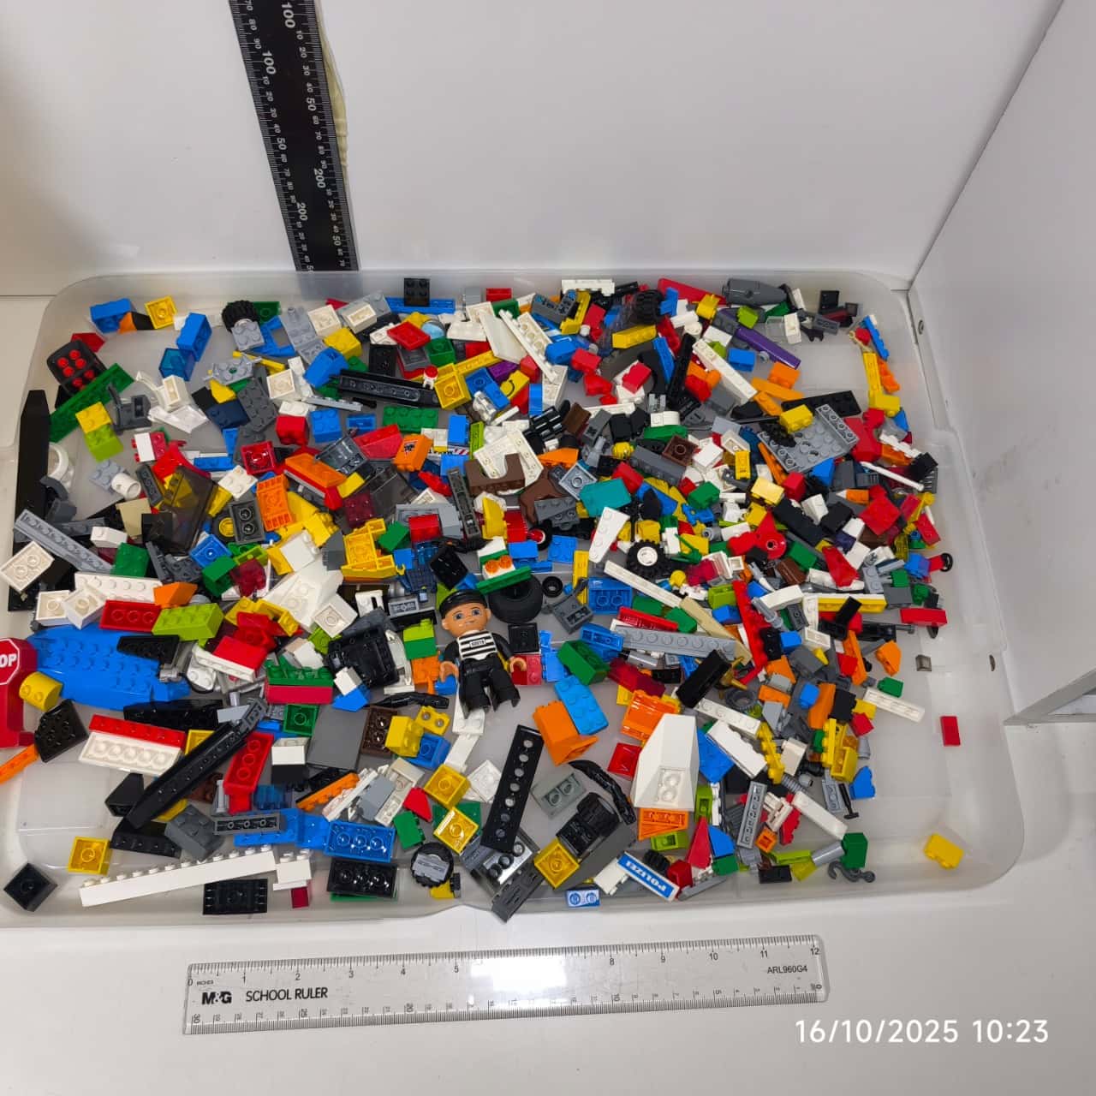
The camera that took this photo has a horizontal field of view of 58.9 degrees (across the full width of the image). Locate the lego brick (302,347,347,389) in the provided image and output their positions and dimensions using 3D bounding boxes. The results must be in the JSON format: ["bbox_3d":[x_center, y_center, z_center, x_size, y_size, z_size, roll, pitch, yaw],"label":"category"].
[{"bbox_3d":[-0.134,-0.109,0.584,0.010,0.020,0.016,40,24,-4],"label":"lego brick"}]

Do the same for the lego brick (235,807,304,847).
[{"bbox_3d":[-0.142,0.141,0.492,0.032,0.011,0.016,-1,64,-5],"label":"lego brick"}]

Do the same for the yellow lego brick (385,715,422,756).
[{"bbox_3d":[-0.073,0.098,0.502,0.011,0.016,0.016,-3,60,24],"label":"yellow lego brick"}]

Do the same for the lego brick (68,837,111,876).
[{"bbox_3d":[-0.227,0.154,0.483,0.016,0.011,0.016,2,63,-1],"label":"lego brick"}]

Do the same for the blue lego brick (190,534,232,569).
[{"bbox_3d":[-0.185,0.004,0.536,0.016,0.005,0.016,-43,83,-13],"label":"blue lego brick"}]

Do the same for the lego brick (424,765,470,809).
[{"bbox_3d":[-0.051,0.122,0.495,0.016,0.011,0.016,27,62,22],"label":"lego brick"}]

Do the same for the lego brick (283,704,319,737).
[{"bbox_3d":[-0.128,0.090,0.504,0.016,0.011,0.016,4,67,-3],"label":"lego brick"}]

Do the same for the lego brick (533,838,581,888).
[{"bbox_3d":[0.004,0.157,0.485,0.016,0.011,0.016,-42,88,-6],"label":"lego brick"}]

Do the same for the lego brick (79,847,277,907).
[{"bbox_3d":[-0.183,0.163,0.485,0.096,0.008,0.011,-10,87,-2],"label":"lego brick"}]

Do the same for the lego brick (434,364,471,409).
[{"bbox_3d":[-0.056,-0.092,0.575,0.016,0.011,0.016,-23,81,19],"label":"lego brick"}]

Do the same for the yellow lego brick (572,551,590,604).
[{"bbox_3d":[0.019,0.018,0.557,0.008,0.005,0.032,1,70,3],"label":"yellow lego brick"}]

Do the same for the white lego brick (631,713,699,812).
[{"bbox_3d":[0.064,0.110,0.499,0.032,0.011,0.048,9,102,-12],"label":"white lego brick"}]

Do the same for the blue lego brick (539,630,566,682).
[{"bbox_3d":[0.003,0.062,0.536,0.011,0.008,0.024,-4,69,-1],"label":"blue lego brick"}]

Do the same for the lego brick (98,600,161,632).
[{"bbox_3d":[-0.222,0.038,0.523,0.032,0.005,0.016,4,68,-2],"label":"lego brick"}]

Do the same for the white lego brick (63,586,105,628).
[{"bbox_3d":[-0.256,0.033,0.535,0.016,0.011,0.016,40,40,3],"label":"white lego brick"}]

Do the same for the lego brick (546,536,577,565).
[{"bbox_3d":[0.009,0.001,0.562,0.016,0.005,0.016,5,67,14],"label":"lego brick"}]

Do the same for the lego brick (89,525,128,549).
[{"bbox_3d":[-0.249,-0.006,0.550,0.016,0.011,0.008,1,68,-7],"label":"lego brick"}]

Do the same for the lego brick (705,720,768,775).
[{"bbox_3d":[0.097,0.103,0.500,0.032,0.008,0.011,42,76,16],"label":"lego brick"}]

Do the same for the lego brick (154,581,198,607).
[{"bbox_3d":[-0.202,0.027,0.530,0.016,0.016,0.011,-10,82,15],"label":"lego brick"}]

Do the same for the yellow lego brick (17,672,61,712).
[{"bbox_3d":[-0.270,0.077,0.515,0.016,0.011,0.016,23,91,7],"label":"yellow lego brick"}]

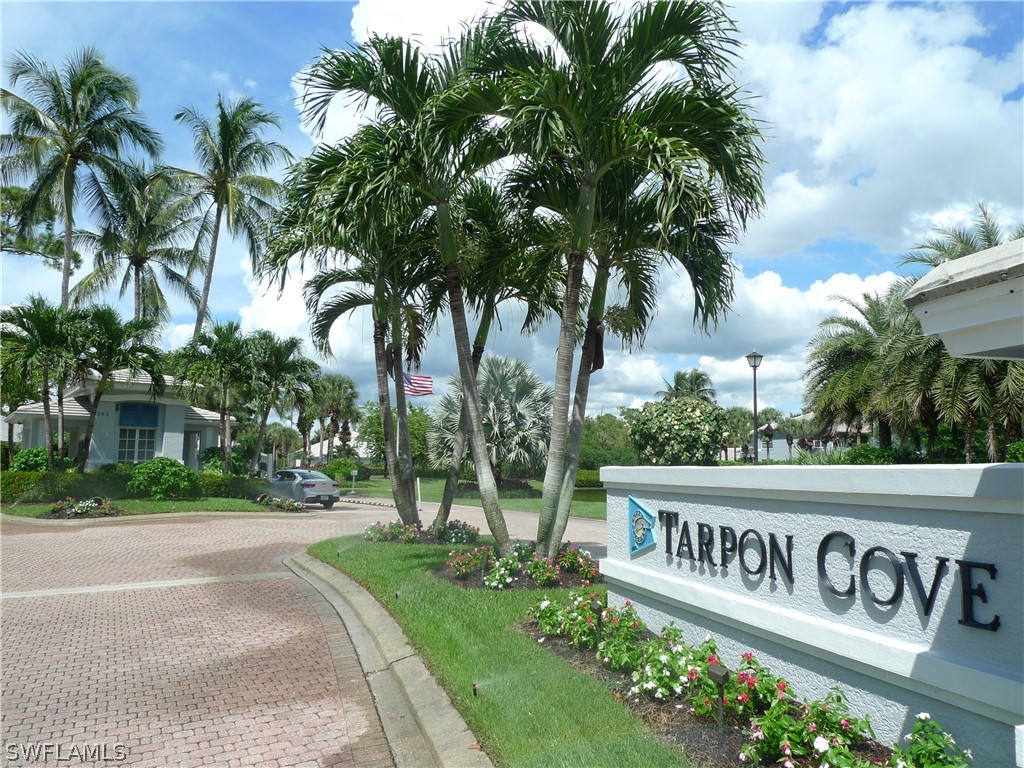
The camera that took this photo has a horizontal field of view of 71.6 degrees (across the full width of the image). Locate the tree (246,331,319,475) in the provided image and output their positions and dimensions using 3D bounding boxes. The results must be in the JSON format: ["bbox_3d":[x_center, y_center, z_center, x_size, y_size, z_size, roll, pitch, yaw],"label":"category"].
[{"bbox_3d":[-9.539,1.190,29.367,3.040,6.920,3.000,0,-7,0],"label":"tree"}]

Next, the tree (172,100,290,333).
[{"bbox_3d":[-14.382,-4.581,35.761,6.200,20.000,6.000,0,-7,0],"label":"tree"}]

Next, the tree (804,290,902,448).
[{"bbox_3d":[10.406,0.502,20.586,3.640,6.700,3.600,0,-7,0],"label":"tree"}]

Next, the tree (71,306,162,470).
[{"bbox_3d":[-15.901,0.676,28.320,3.740,7.690,3.500,0,-7,0],"label":"tree"}]

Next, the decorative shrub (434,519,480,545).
[{"bbox_3d":[-1.071,2.809,13.767,0.880,0.450,0.800,0,-7,0],"label":"decorative shrub"}]

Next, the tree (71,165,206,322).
[{"bbox_3d":[-19.616,-3.085,36.626,7.270,17.230,6.600,0,-7,0],"label":"tree"}]

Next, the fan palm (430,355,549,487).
[{"bbox_3d":[-1.079,2.159,36.293,6.200,7.000,6.000,0,-7,0],"label":"fan palm"}]

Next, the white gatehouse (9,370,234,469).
[{"bbox_3d":[-15.908,1.926,28.561,7.600,5.200,6.100,6,-9,-42],"label":"white gatehouse"}]

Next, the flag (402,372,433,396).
[{"bbox_3d":[-5.525,0.028,41.289,1.920,1.410,0.400,1,-7,-8],"label":"flag"}]

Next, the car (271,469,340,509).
[{"bbox_3d":[-8.366,3.978,27.118,4.400,1.450,1.730,-6,-9,45],"label":"car"}]

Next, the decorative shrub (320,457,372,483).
[{"bbox_3d":[-12.827,6.691,54.083,3.800,1.950,3.200,0,-7,0],"label":"decorative shrub"}]

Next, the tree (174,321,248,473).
[{"bbox_3d":[-12.305,0.972,28.889,3.080,7.240,3.000,0,-7,0],"label":"tree"}]

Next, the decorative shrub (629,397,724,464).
[{"bbox_3d":[5.740,2.419,24.689,3.400,3.900,3.300,0,-7,0],"label":"decorative shrub"}]

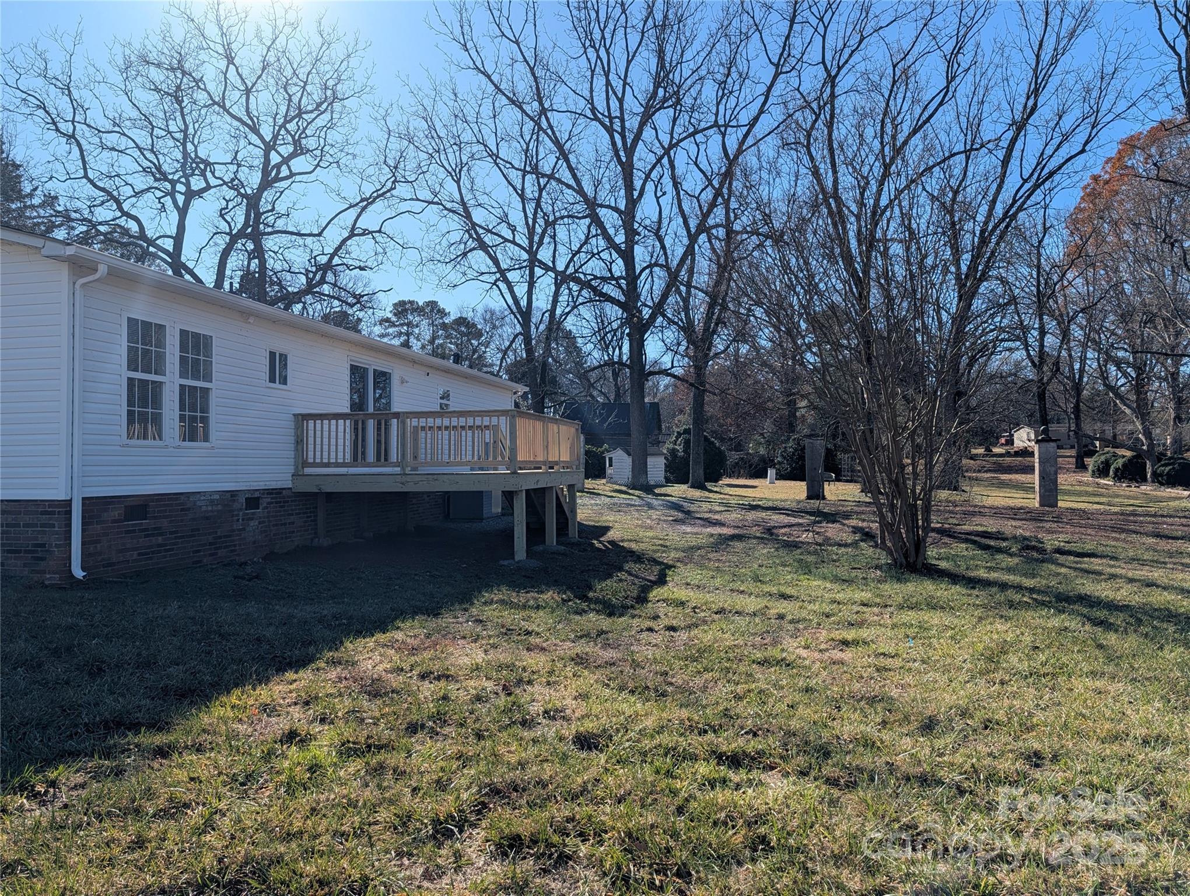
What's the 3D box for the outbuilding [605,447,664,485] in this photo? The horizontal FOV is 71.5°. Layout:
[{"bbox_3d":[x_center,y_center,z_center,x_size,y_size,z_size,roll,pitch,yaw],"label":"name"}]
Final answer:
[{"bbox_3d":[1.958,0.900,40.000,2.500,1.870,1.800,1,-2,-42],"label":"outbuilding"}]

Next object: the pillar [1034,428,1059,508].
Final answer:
[{"bbox_3d":[14.217,0.629,26.000,0.560,2.450,0.560,-1,-1,14],"label":"pillar"}]

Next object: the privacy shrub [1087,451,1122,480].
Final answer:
[{"bbox_3d":[28.414,0.906,46.000,1.950,1.600,1.900,-1,-1,13],"label":"privacy shrub"}]

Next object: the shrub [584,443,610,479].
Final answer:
[{"bbox_3d":[0.027,0.756,48.000,2.100,2.100,2.000,-1,-1,13],"label":"shrub"}]

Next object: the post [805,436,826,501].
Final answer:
[{"bbox_3d":[7.473,0.715,28.000,0.580,2.100,0.520,-1,-1,13],"label":"post"}]

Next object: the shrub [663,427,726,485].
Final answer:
[{"bbox_3d":[5.201,0.361,42.800,3.100,2.950,2.900,-1,-1,13],"label":"shrub"}]

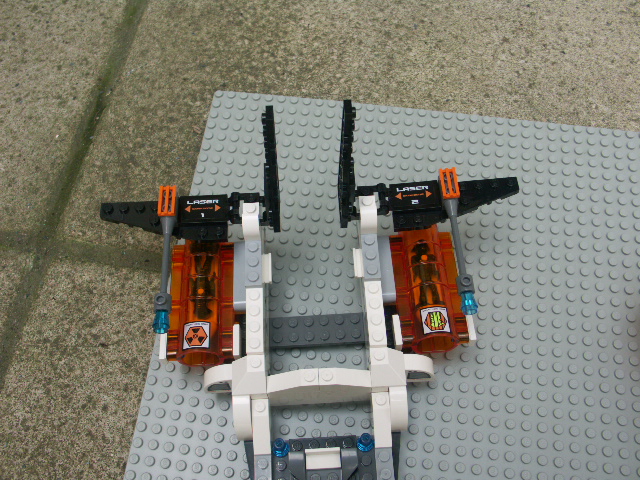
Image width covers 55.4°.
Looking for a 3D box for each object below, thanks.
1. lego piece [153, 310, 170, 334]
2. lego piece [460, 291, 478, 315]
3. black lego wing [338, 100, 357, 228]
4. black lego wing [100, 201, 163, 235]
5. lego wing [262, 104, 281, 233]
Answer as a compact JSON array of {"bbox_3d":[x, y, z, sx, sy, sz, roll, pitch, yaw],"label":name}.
[{"bbox_3d":[-0.071,0.037,0.275,0.008,0.008,0.010,-3,65,0],"label":"lego piece"},{"bbox_3d":[0.067,0.028,0.275,0.008,0.008,0.010,-3,65,0],"label":"lego piece"},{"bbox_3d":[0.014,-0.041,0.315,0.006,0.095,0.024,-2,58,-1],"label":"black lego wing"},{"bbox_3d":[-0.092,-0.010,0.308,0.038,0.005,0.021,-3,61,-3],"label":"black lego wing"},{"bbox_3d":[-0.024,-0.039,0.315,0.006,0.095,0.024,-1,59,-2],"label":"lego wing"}]

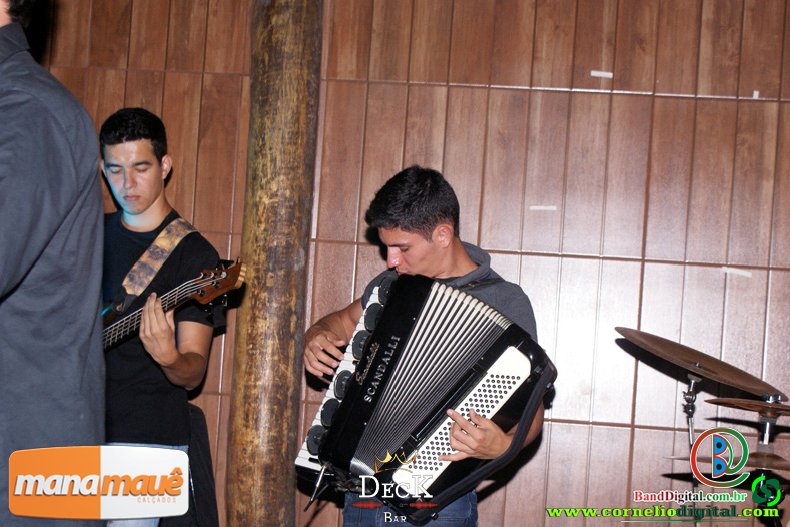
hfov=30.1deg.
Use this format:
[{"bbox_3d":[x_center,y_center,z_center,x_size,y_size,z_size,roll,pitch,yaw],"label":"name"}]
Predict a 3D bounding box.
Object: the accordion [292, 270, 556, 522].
[{"bbox_3d":[0.028,0.303,3.339,0.510,0.510,0.210,24,-16,33],"label":"accordion"}]

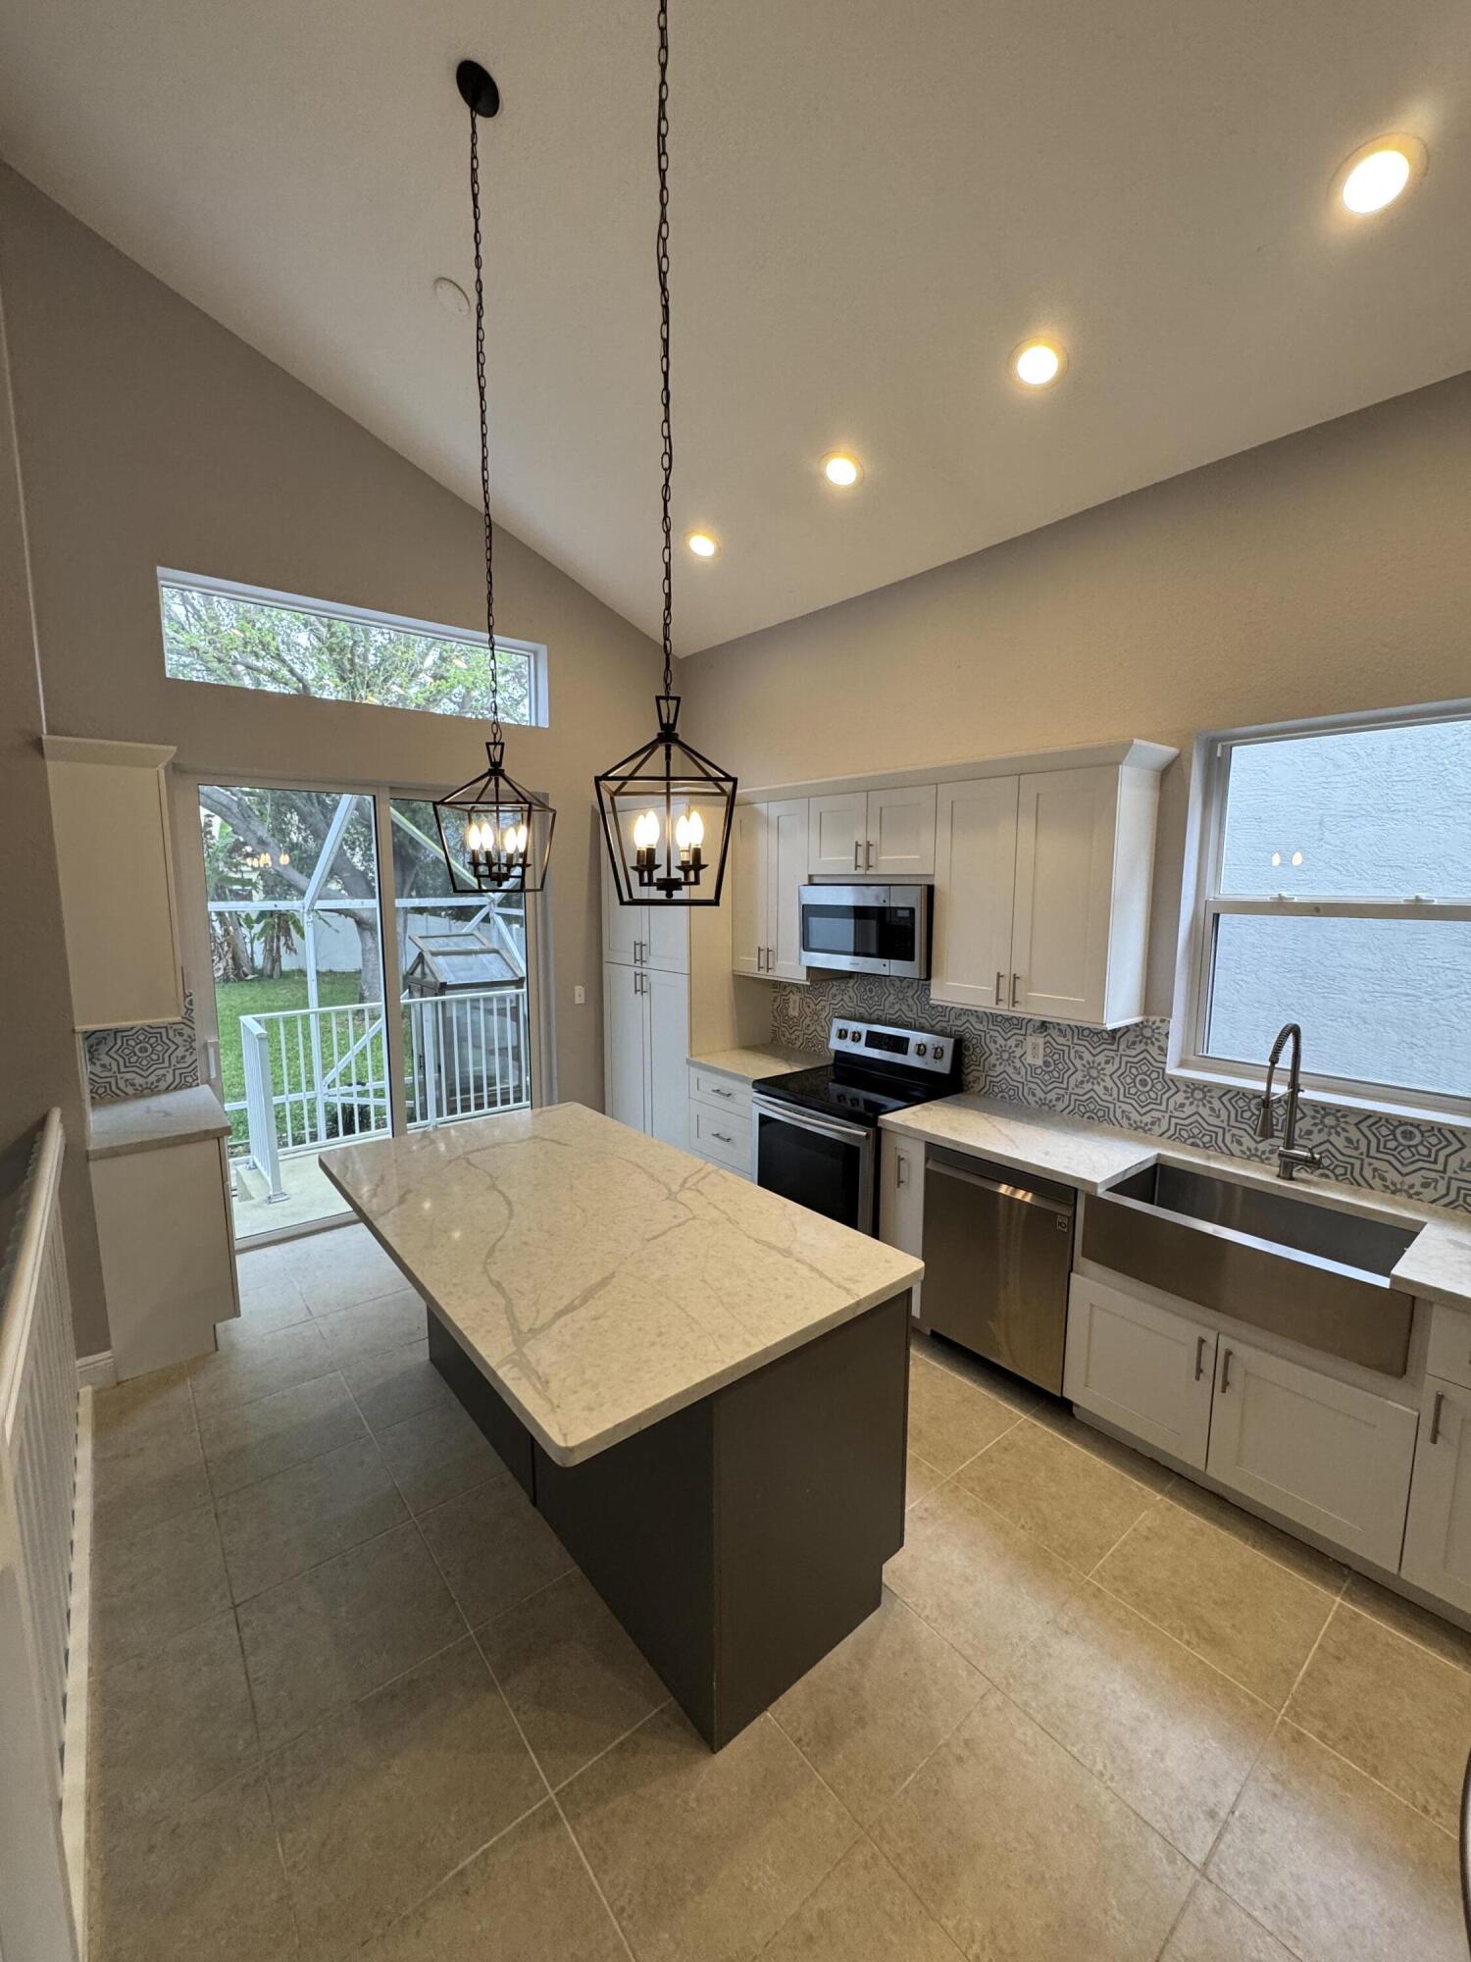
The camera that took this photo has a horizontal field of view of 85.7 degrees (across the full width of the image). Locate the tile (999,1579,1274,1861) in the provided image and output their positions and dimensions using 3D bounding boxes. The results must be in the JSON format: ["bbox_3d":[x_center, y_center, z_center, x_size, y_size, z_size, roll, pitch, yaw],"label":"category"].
[{"bbox_3d":[0.929,1.672,1.839,0.450,0.010,0.450,-6,10,-39],"label":"tile"}]

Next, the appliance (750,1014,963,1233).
[{"bbox_3d":[0.567,0.814,3.776,0.685,1.170,0.765,-6,10,-39],"label":"appliance"}]

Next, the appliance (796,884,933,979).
[{"bbox_3d":[0.707,-0.253,3.778,0.390,0.405,0.759,-6,10,-39],"label":"appliance"}]

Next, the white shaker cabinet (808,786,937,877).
[{"bbox_3d":[0.731,-0.683,3.748,0.320,0.395,0.760,-6,10,-39],"label":"white shaker cabinet"}]

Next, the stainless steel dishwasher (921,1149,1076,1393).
[{"bbox_3d":[1.183,1.067,3.155,0.600,0.835,0.606,-6,10,-39],"label":"stainless steel dishwasher"}]

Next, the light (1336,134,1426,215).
[{"bbox_3d":[1.532,-1.919,1.891,0.185,0.030,0.185,22,-8,-39],"label":"light"}]

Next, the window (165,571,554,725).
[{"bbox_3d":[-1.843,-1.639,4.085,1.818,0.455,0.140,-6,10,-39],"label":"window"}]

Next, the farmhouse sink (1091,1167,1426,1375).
[{"bbox_3d":[1.591,0.816,2.441,0.505,0.240,0.830,-6,10,-39],"label":"farmhouse sink"}]

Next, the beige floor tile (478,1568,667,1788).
[{"bbox_3d":[-0.349,1.676,1.999,0.457,0.012,0.457,-6,10,-39],"label":"beige floor tile"}]

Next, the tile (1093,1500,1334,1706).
[{"bbox_3d":[1.299,1.657,2.156,0.457,0.012,0.457,-6,10,-39],"label":"tile"}]

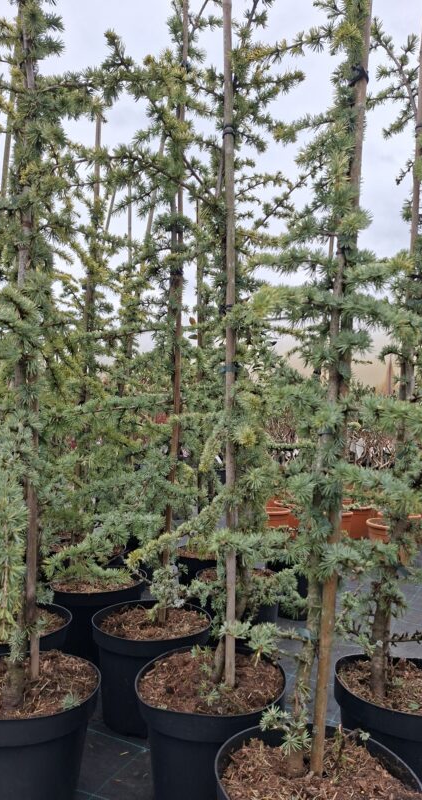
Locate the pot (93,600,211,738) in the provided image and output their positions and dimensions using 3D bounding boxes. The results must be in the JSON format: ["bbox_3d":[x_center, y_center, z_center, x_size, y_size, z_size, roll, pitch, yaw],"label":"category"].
[{"bbox_3d":[-0.214,0.951,1.905,0.419,0.328,0.419,2,-4,0],"label":"pot"}]

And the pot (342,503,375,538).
[{"bbox_3d":[1.446,1.213,5.263,0.368,0.330,0.368,2,-4,0],"label":"pot"}]

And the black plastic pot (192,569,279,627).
[{"bbox_3d":[0.135,1.000,2.500,0.415,0.328,0.415,2,-4,0],"label":"black plastic pot"}]

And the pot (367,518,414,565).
[{"bbox_3d":[1.408,1.146,4.184,0.368,0.330,0.368,2,-4,0],"label":"pot"}]

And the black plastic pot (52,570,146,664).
[{"bbox_3d":[-0.504,0.968,2.376,0.428,0.331,0.428,2,-4,0],"label":"black plastic pot"}]

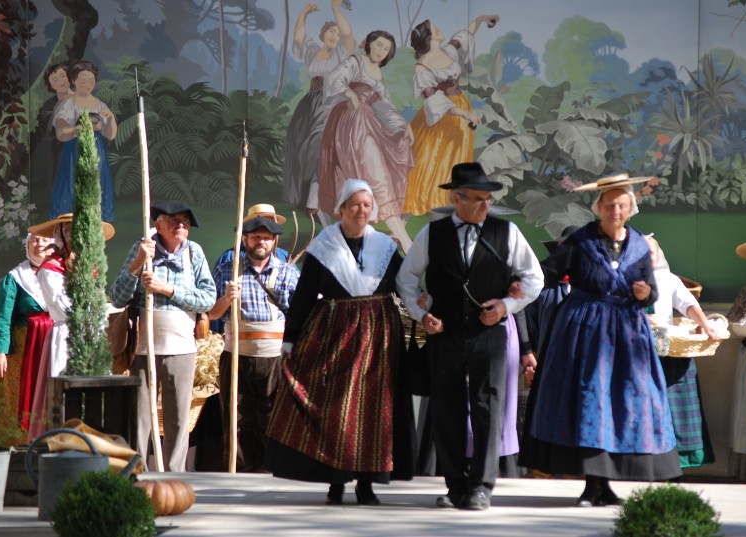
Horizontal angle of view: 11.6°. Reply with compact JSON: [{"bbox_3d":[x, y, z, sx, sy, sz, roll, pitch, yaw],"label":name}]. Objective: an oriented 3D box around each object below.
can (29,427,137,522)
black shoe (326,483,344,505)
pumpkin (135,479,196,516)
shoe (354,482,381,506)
[{"bbox_3d":[-1.395,0.995,17.700,0.560,0.440,0.250,0,0,6],"label":"can"},{"bbox_3d":[-0.195,1.145,18.650,0.090,0.110,0.250,0,0,11],"label":"black shoe"},{"bbox_3d":[-1.008,1.118,17.900,0.300,0.175,0.290,0,0,0],"label":"pumpkin"},{"bbox_3d":[-0.025,1.147,18.650,0.090,0.115,0.250,0,0,-19],"label":"shoe"}]

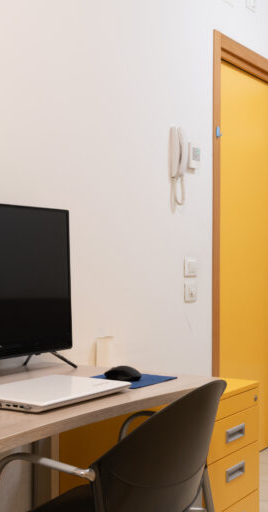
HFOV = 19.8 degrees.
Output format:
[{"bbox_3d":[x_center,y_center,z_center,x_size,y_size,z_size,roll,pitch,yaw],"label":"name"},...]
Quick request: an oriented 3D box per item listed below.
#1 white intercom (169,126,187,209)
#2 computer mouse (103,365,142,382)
[{"bbox_3d":[0.191,-0.388,3.344,0.055,0.345,0.080,0,0,32],"label":"white intercom"},{"bbox_3d":[-0.028,0.336,2.222,0.108,0.038,0.065,0,0,38],"label":"computer mouse"}]

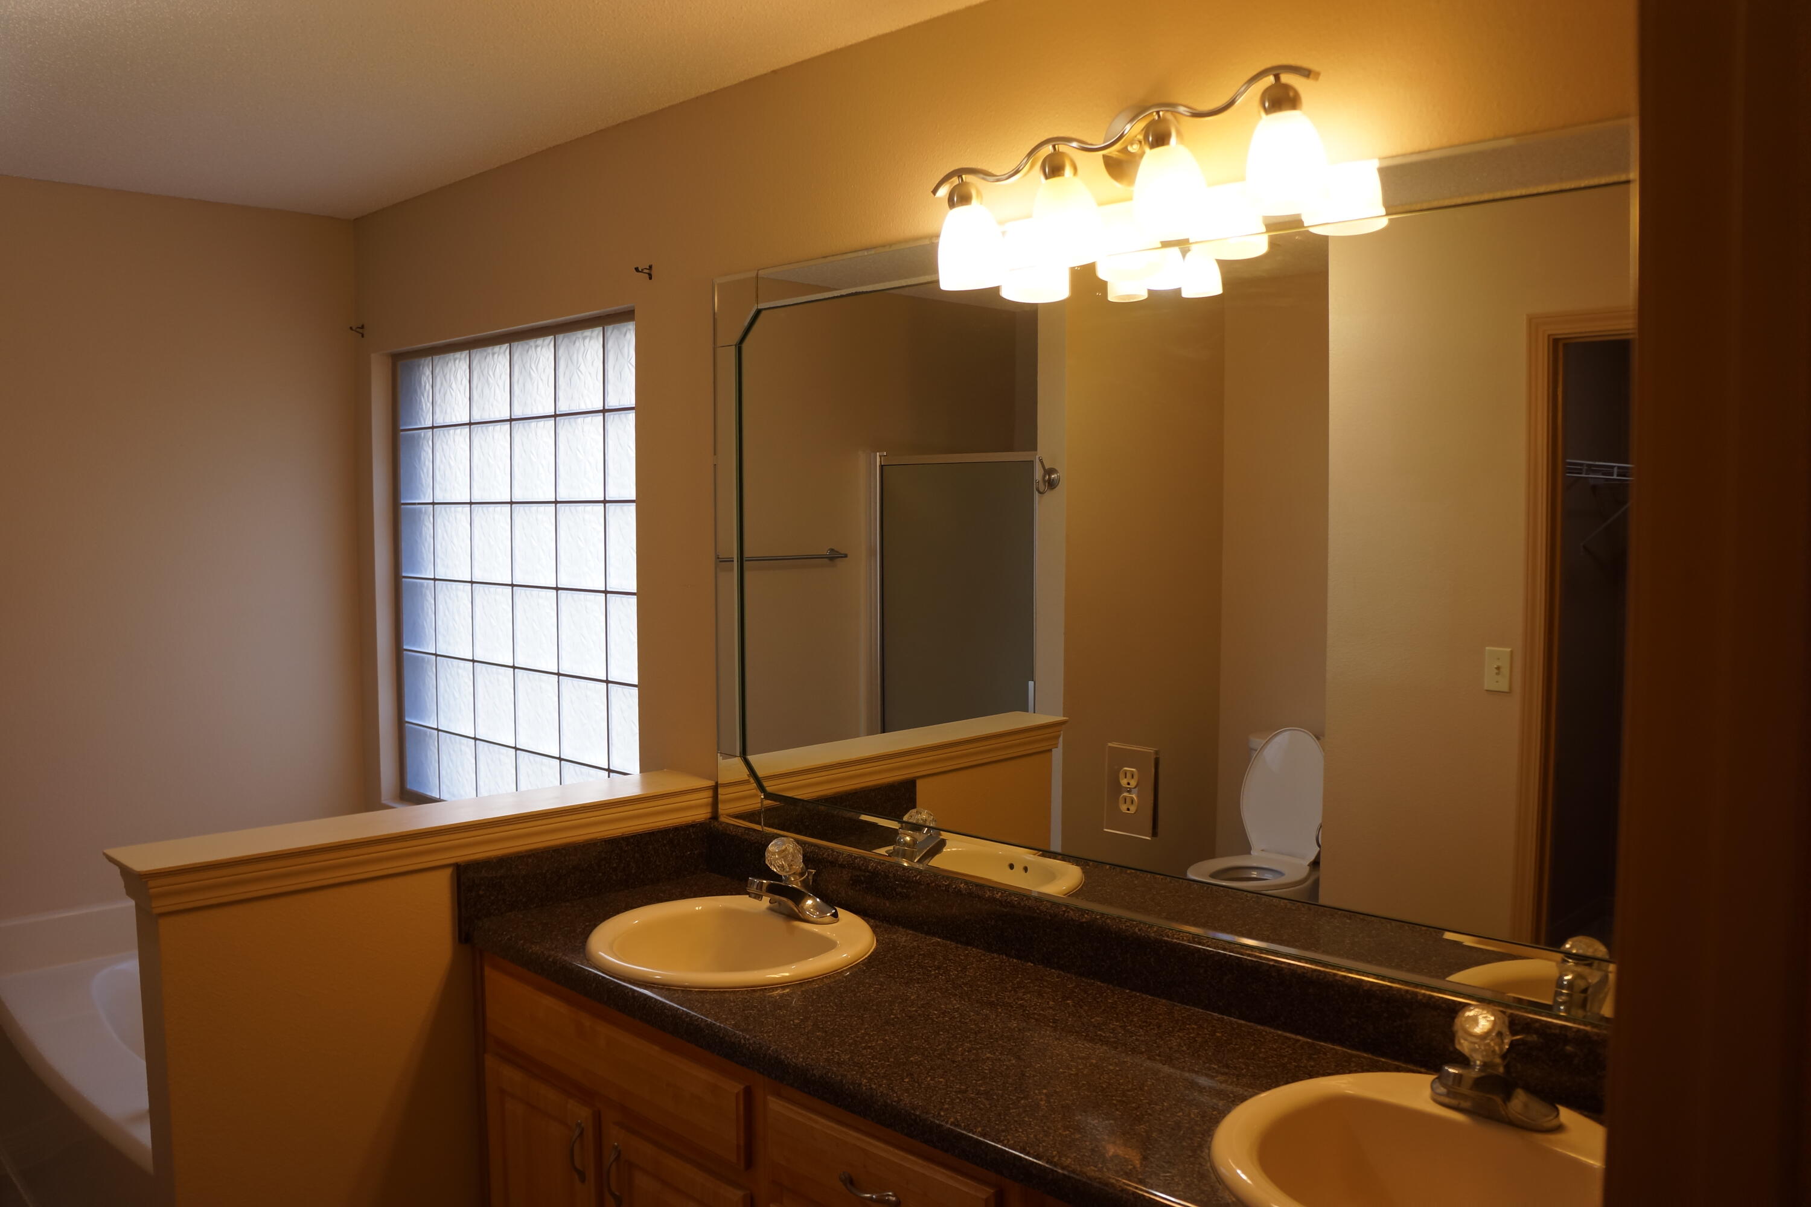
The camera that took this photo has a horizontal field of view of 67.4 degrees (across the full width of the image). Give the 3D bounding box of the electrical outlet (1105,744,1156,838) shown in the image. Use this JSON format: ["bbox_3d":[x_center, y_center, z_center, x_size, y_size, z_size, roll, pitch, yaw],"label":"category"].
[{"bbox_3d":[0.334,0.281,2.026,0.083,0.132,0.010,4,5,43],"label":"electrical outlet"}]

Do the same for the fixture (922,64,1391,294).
[{"bbox_3d":[0.302,-0.600,1.915,0.660,0.215,0.150,4,5,43],"label":"fixture"}]

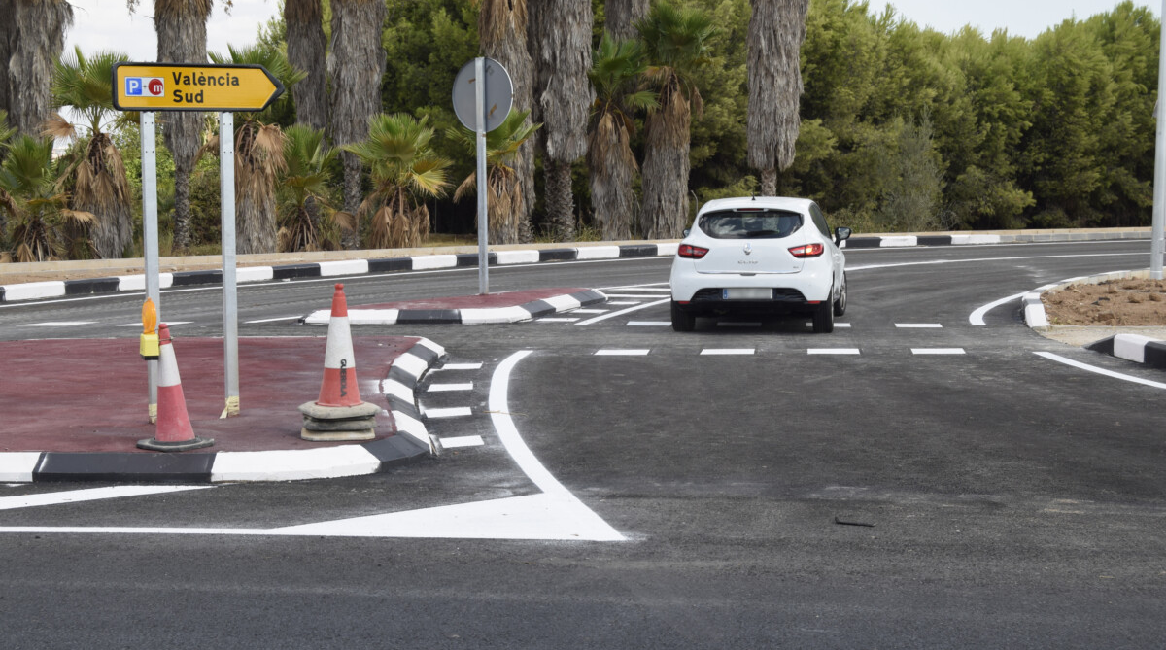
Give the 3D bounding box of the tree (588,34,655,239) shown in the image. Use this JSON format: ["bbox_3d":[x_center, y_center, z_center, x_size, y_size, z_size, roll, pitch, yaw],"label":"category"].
[{"bbox_3d":[0.884,-4.332,44.803,1.575,4.732,1.575,0,4,1],"label":"tree"}]

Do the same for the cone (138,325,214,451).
[{"bbox_3d":[-2.290,0.339,10.888,0.425,0.700,0.420,-5,4,-12],"label":"cone"}]

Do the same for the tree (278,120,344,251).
[{"bbox_3d":[-5.348,-2.708,38.203,1.359,2.515,1.359,-1,4,-8],"label":"tree"}]

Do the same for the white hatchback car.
[{"bbox_3d":[2.038,-0.744,21.765,1.800,1.445,4.060,1,4,10],"label":"white hatchback car"}]

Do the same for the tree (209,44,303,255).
[{"bbox_3d":[-6.199,-3.338,36.852,1.812,3.977,1.812,-1,4,-9],"label":"tree"}]

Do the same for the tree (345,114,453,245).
[{"bbox_3d":[-3.759,-2.970,39.888,2.199,2.777,2.199,-1,4,-5],"label":"tree"}]

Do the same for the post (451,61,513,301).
[{"bbox_3d":[-1.257,-1.846,24.330,0.910,2.987,0.110,2,5,32],"label":"post"}]

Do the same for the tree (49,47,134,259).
[{"bbox_3d":[-9.052,-3.188,35.860,1.602,3.847,1.602,-1,4,-14],"label":"tree"}]

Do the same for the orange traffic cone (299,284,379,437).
[{"bbox_3d":[-1.423,0.205,11.288,0.460,0.890,0.460,-1,4,-7],"label":"orange traffic cone"}]

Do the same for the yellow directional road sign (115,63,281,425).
[{"bbox_3d":[-2.407,-0.517,12.296,1.200,2.218,0.100,-4,5,-39],"label":"yellow directional road sign"}]

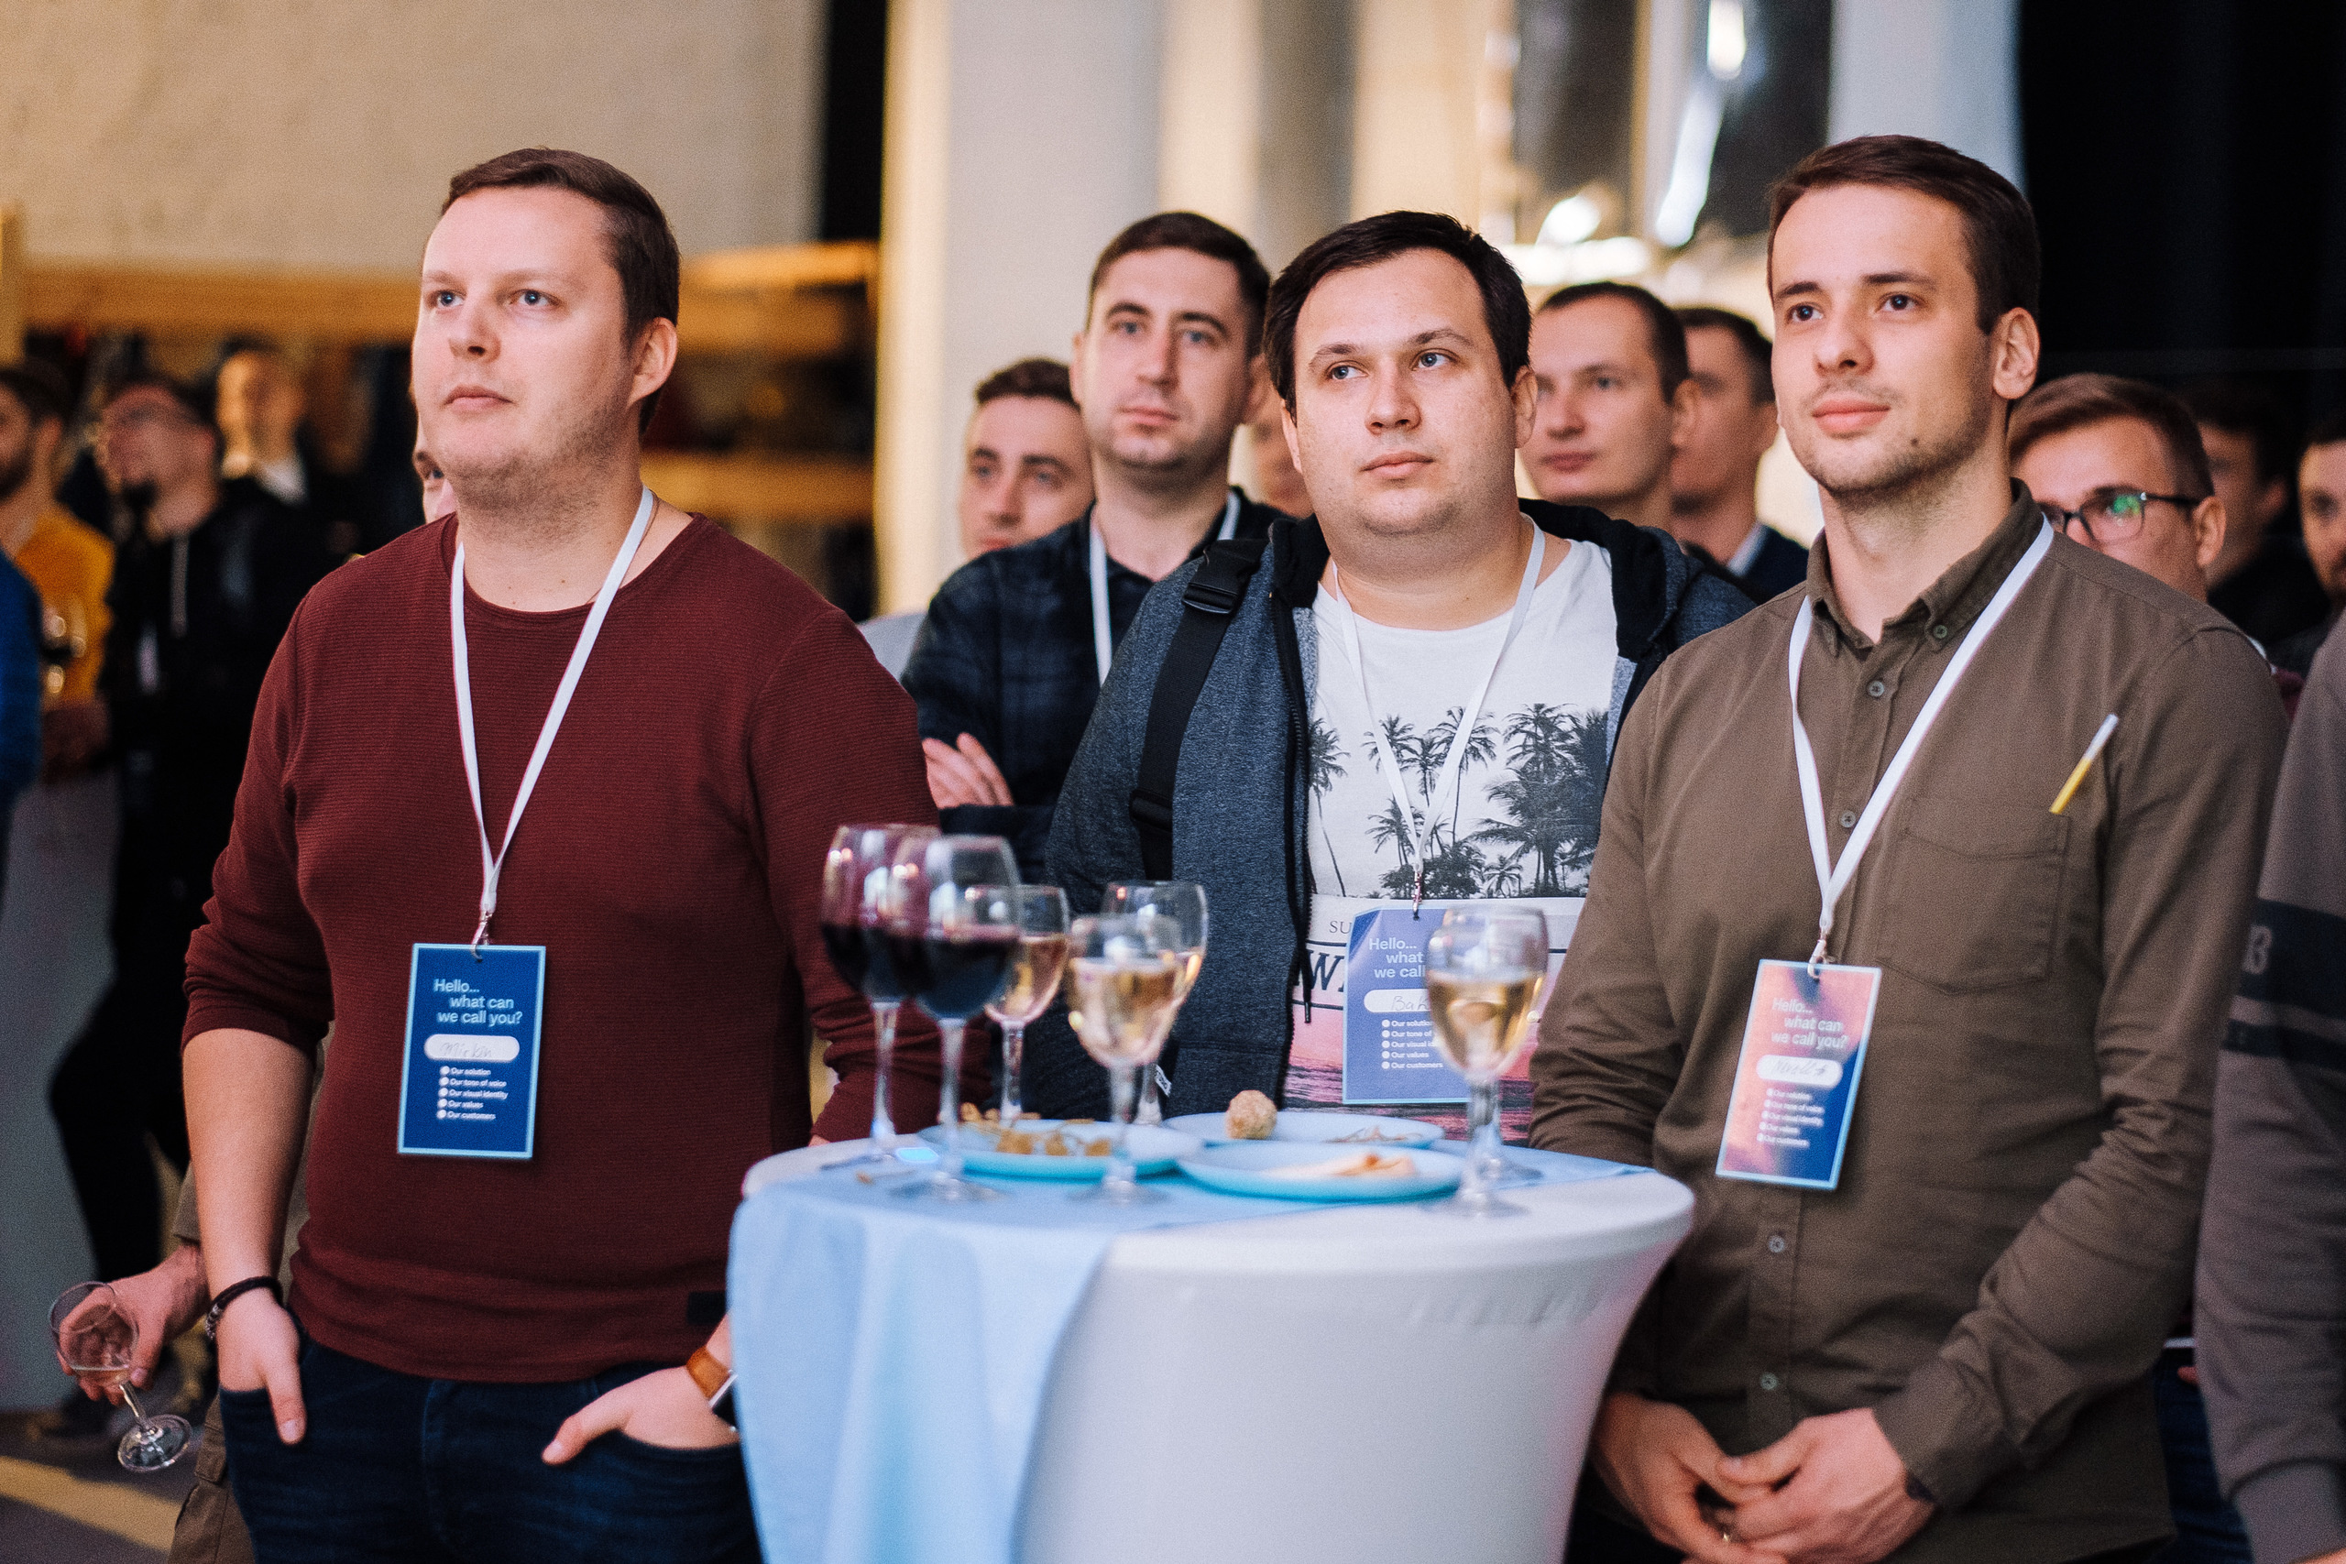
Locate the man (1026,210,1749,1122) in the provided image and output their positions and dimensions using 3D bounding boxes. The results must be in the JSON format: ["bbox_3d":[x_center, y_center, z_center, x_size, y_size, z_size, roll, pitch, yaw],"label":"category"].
[{"bbox_3d":[0.151,0.455,4.099,0.580,1.755,0.360,2,3,9],"label":"man"}]

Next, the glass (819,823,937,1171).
[{"bbox_3d":[-0.190,0.139,3.621,0.081,0.222,0.081,2,3,0],"label":"glass"}]

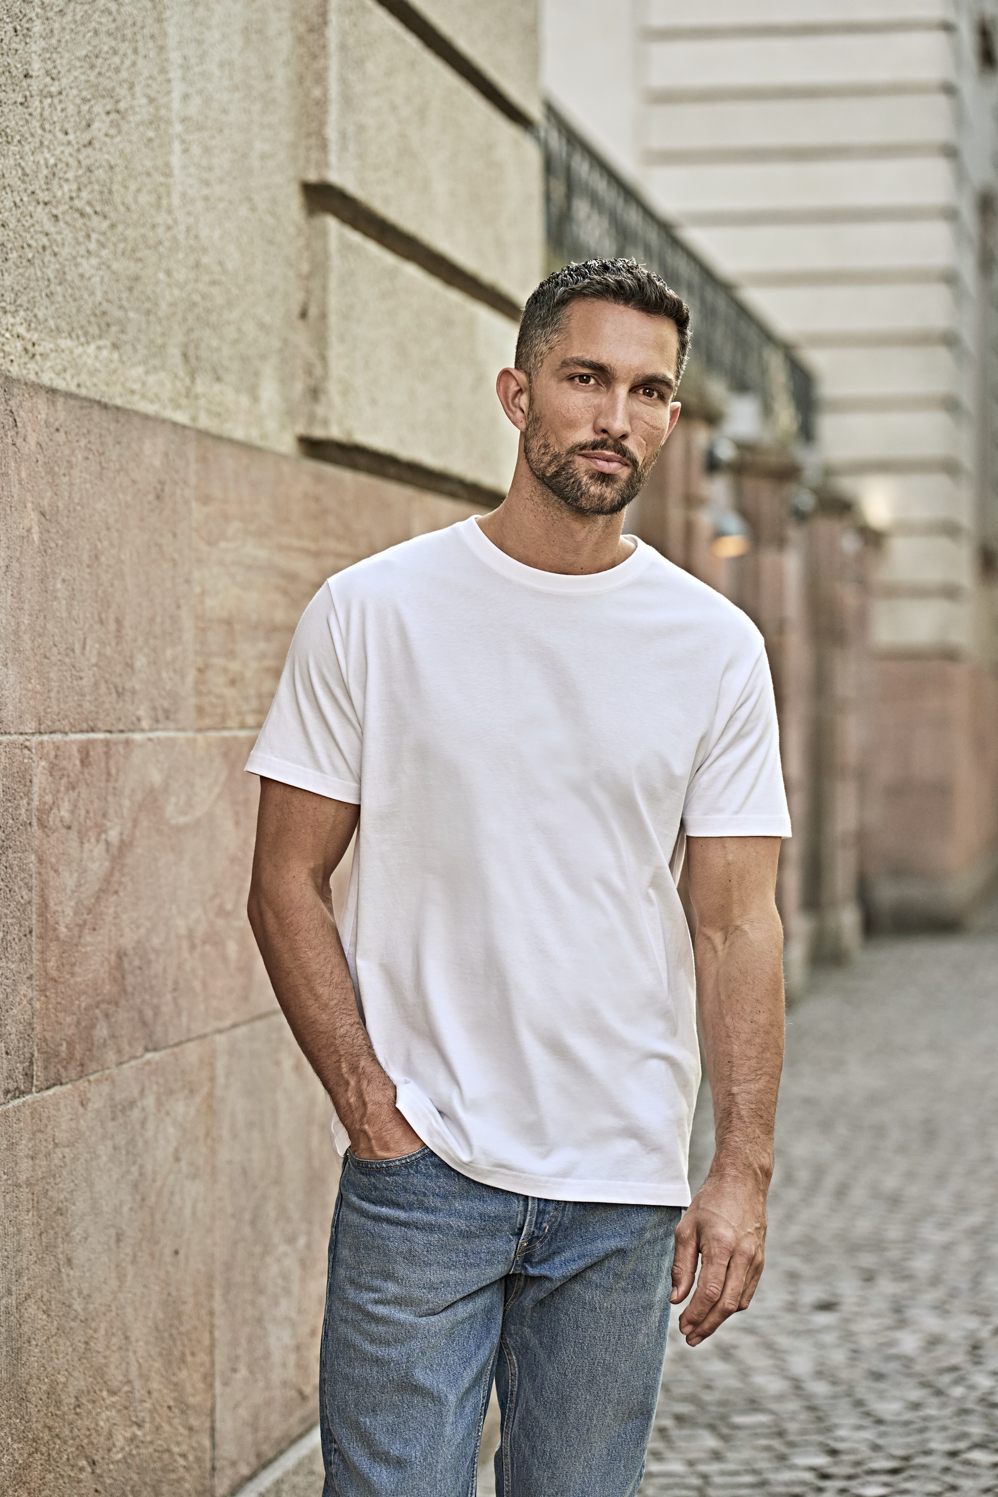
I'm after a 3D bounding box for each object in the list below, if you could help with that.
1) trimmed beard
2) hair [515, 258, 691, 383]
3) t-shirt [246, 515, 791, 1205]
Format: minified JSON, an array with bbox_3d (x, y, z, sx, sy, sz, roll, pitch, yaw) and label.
[{"bbox_3d":[0.093,-0.279,3.520,0.135,0.100,0.100,10,0,-13],"label":"trimmed beard"},{"bbox_3d":[0.103,-0.410,3.580,0.162,0.150,0.195,10,0,-13],"label":"hair"},{"bbox_3d":[0.020,0.108,3.580,0.520,0.675,0.285,0,1,-13],"label":"t-shirt"}]

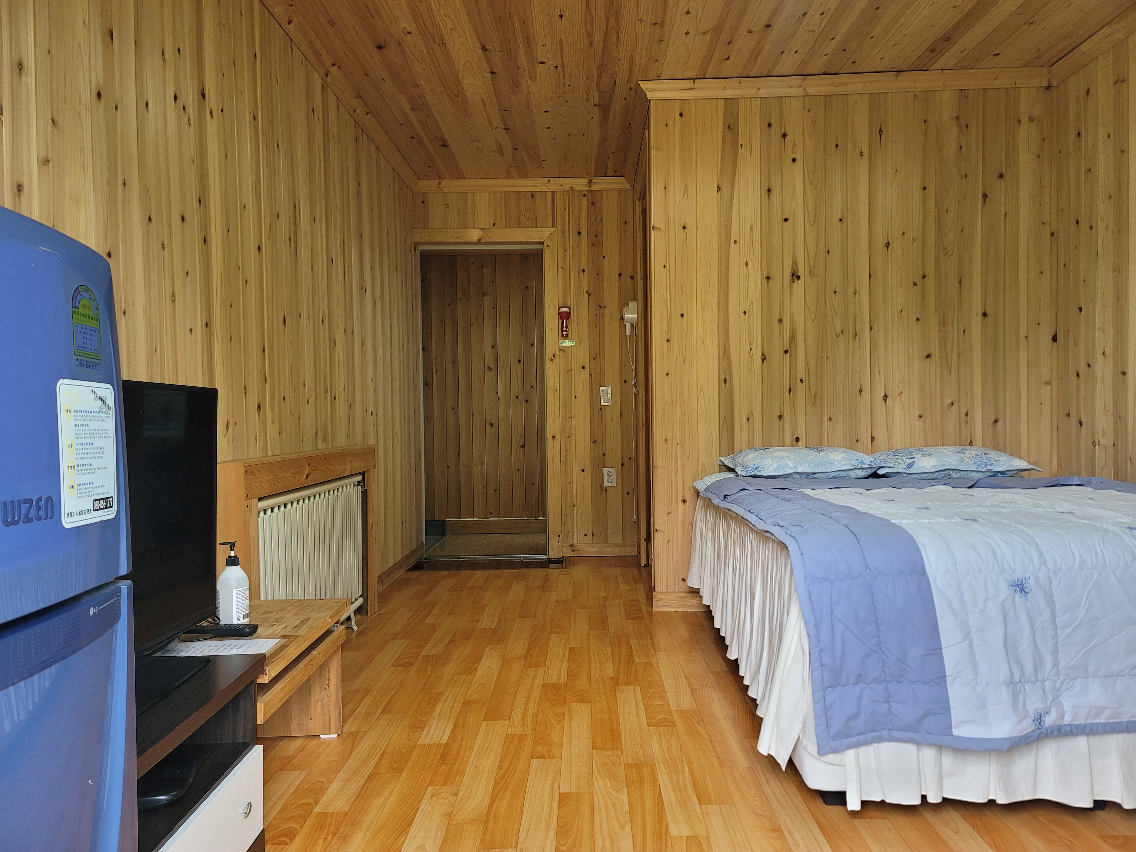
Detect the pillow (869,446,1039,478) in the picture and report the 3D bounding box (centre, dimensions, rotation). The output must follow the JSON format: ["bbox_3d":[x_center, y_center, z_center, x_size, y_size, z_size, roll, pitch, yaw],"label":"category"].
[{"bbox_3d":[1.620,0.151,3.560,0.680,0.125,0.440,-1,1,2],"label":"pillow"}]

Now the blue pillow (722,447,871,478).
[{"bbox_3d":[1.005,0.148,3.570,0.650,0.125,0.440,-1,1,2],"label":"blue pillow"}]

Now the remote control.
[{"bbox_3d":[-0.886,0.518,2.080,0.200,0.022,0.048,-1,1,3],"label":"remote control"}]

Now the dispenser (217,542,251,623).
[{"bbox_3d":[-0.887,0.417,2.175,0.088,0.218,0.087,-1,1,-4],"label":"dispenser"}]

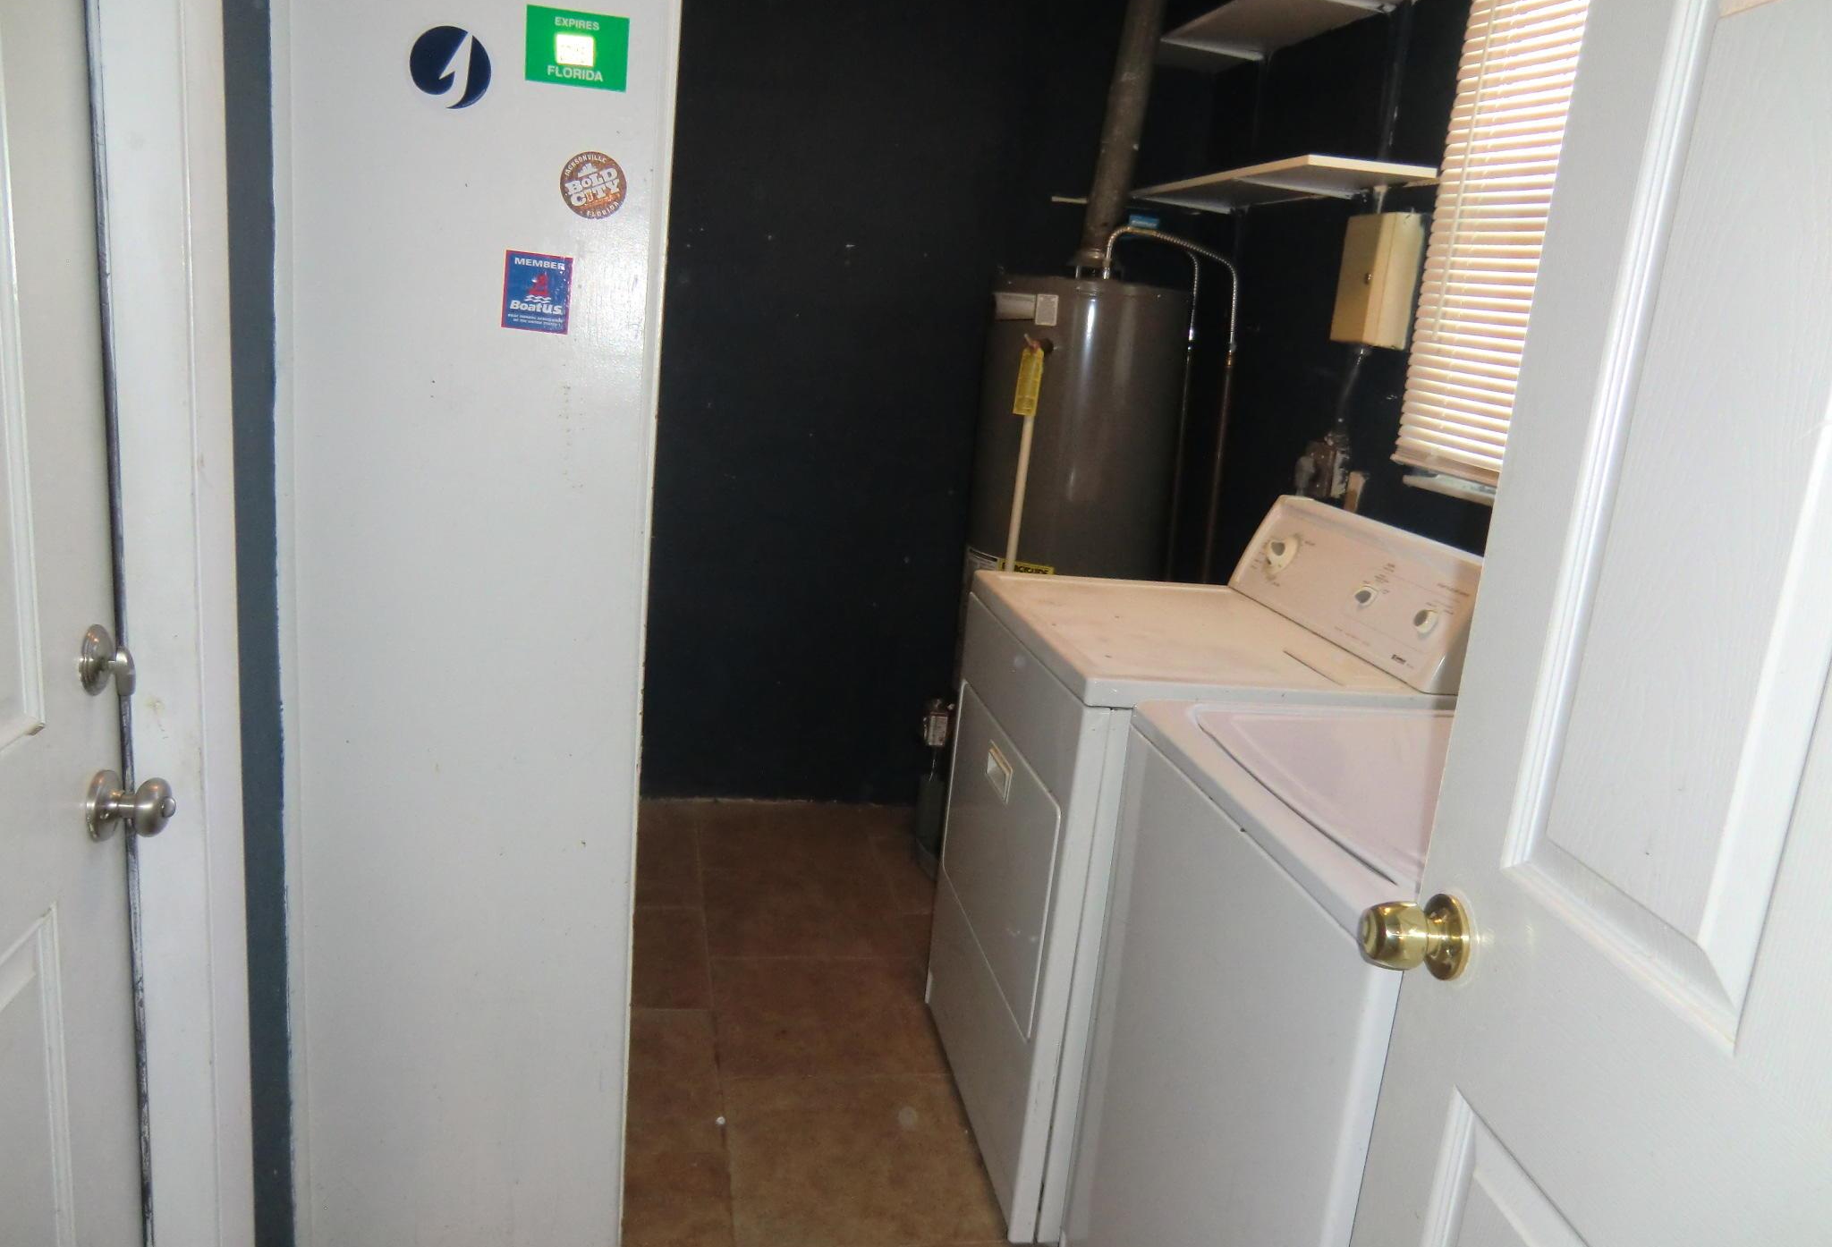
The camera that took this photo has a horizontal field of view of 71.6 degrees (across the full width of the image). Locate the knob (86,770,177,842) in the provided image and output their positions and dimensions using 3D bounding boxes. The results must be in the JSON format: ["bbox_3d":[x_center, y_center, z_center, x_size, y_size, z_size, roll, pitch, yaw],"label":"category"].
[{"bbox_3d":[-0.713,0.167,1.166,0.063,0.062,0.062,3,13,-11],"label":"knob"}]

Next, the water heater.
[{"bbox_3d":[0.380,-0.092,3.316,0.512,1.540,0.512,3,13,-11],"label":"water heater"}]

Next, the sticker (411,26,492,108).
[{"bbox_3d":[-0.530,-0.633,1.448,0.089,0.089,0.003,3,13,-11],"label":"sticker"}]

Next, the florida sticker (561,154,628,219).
[{"bbox_3d":[-0.381,-0.519,1.504,0.076,0.076,0.003,3,13,-11],"label":"florida sticker"}]

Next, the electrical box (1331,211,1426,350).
[{"bbox_3d":[0.918,-0.685,2.538,0.086,0.250,0.135,3,13,-11],"label":"electrical box"}]

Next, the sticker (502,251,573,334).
[{"bbox_3d":[-0.453,-0.396,1.522,0.077,0.089,0.003,3,13,-11],"label":"sticker"}]

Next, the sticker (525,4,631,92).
[{"bbox_3d":[-0.390,-0.662,1.466,0.114,0.081,0.003,3,13,-11],"label":"sticker"}]

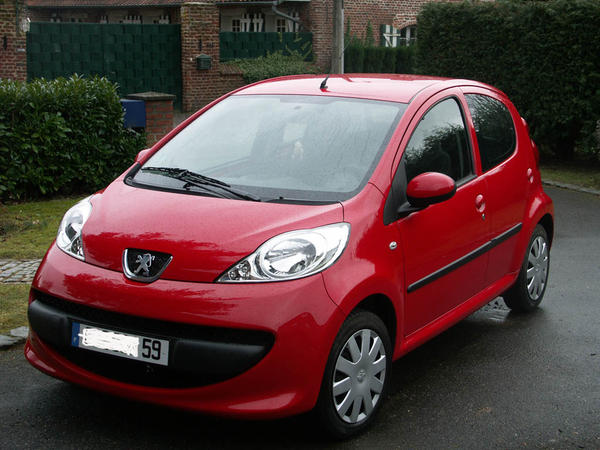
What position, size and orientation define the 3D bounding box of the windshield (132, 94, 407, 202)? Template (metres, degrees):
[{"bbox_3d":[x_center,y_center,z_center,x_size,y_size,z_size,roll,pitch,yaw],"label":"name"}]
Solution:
[{"bbox_3d":[-0.165,-0.403,4.636,1.280,0.120,0.950,6,40,31],"label":"windshield"}]

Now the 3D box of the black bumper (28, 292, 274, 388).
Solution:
[{"bbox_3d":[-0.674,0.493,3.967,1.310,0.290,0.220,6,12,31],"label":"black bumper"}]

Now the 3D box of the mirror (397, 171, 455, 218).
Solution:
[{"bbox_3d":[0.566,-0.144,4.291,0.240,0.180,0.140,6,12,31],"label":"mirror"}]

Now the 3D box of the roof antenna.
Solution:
[{"bbox_3d":[0.136,-0.757,5.065,0.030,0.085,0.090,6,12,31],"label":"roof antenna"}]

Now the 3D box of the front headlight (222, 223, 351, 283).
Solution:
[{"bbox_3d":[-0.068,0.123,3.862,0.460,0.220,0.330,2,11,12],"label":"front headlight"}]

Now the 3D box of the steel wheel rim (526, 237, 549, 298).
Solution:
[{"bbox_3d":[1.463,0.271,6.007,0.100,0.400,0.400,6,12,31],"label":"steel wheel rim"}]

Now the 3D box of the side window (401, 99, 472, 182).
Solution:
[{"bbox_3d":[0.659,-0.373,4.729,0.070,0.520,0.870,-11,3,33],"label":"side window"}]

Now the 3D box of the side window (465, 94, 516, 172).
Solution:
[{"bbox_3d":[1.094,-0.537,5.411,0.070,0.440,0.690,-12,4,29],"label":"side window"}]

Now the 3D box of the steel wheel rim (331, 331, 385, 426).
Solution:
[{"bbox_3d":[0.225,0.640,4.050,0.100,0.400,0.400,8,13,38],"label":"steel wheel rim"}]

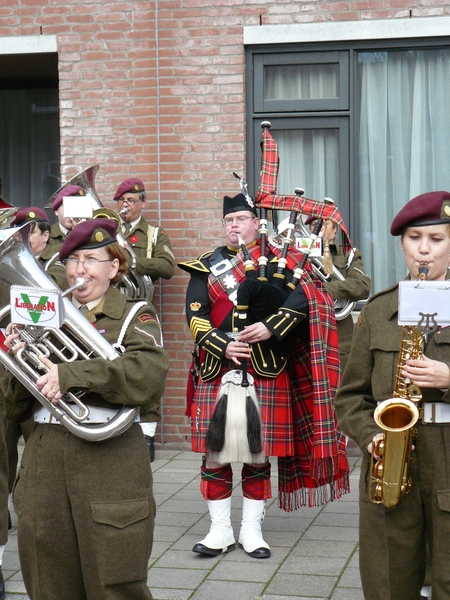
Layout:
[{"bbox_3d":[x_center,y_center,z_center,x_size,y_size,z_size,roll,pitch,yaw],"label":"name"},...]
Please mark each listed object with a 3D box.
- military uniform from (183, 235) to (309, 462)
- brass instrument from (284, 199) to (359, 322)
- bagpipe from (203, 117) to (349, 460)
[{"bbox_3d":[0.096,0.239,7.180,0.610,1.060,0.400,0,5,12],"label":"military uniform"},{"bbox_3d":[0.550,-0.191,8.300,0.340,0.670,0.320,-38,3,14],"label":"brass instrument"},{"bbox_3d":[0.285,-0.095,7.100,0.660,1.480,0.450,0,5,12],"label":"bagpipe"}]

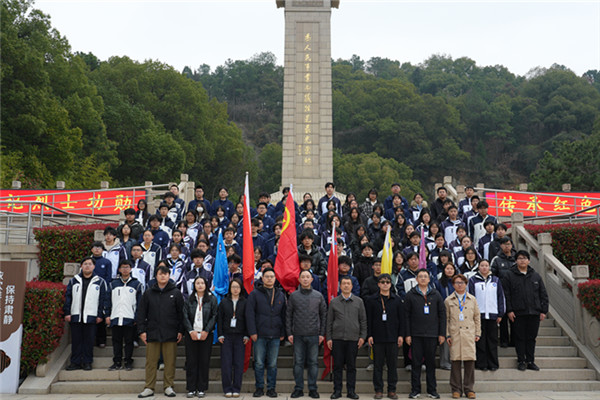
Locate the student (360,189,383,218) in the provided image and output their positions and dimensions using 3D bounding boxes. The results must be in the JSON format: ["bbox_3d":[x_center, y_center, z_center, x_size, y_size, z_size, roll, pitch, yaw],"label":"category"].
[{"bbox_3d":[1.624,0.594,12.488,0.500,1.680,0.310,0,-8,3],"label":"student"}]

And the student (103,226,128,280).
[{"bbox_3d":[-3.422,1.361,10.274,0.530,1.750,0.320,1,-8,-9],"label":"student"}]

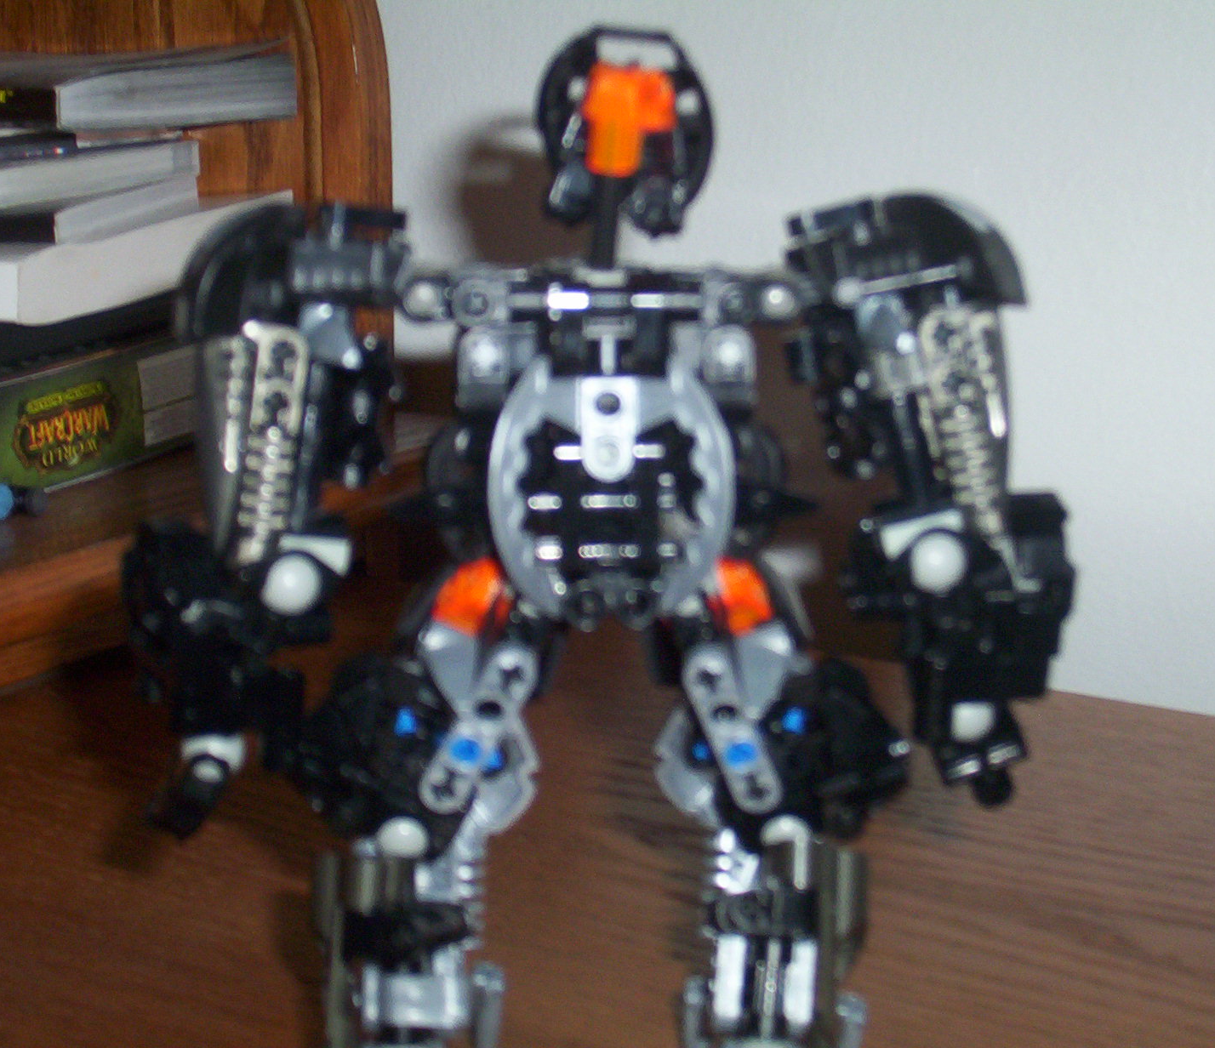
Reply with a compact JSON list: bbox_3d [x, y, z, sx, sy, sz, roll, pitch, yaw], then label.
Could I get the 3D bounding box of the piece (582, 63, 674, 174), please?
[{"bbox_3d":[0.003,-0.069,0.555,0.016,0.020,0.016,7,10,3],"label":"piece"}]

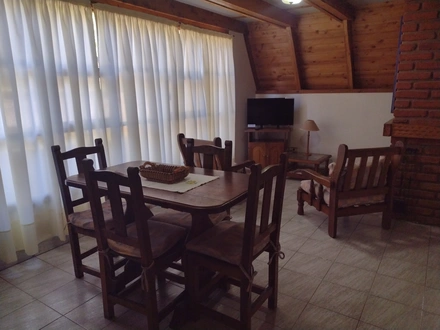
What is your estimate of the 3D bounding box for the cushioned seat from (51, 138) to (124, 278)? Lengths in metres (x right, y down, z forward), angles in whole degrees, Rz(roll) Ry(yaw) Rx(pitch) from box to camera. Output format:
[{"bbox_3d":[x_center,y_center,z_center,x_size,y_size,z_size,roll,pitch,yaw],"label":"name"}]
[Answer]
[{"bbox_3d":[-0.850,0.343,2.526,0.484,1.012,0.399,8,16,33],"label":"cushioned seat"}]

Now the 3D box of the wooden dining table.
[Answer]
[{"bbox_3d":[-0.366,0.478,2.424,1.221,0.784,0.737,7,16,30],"label":"wooden dining table"}]

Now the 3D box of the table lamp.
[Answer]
[{"bbox_3d":[1.316,-0.390,5.040,0.280,0.503,0.280,8,16,32],"label":"table lamp"}]

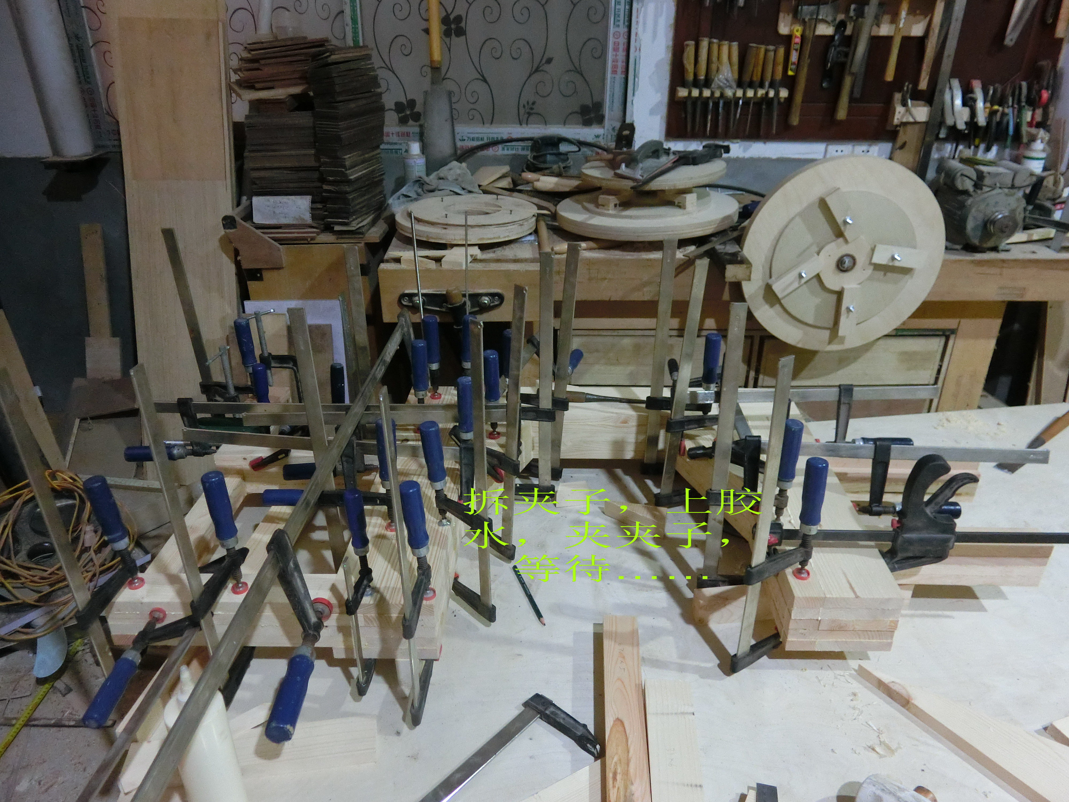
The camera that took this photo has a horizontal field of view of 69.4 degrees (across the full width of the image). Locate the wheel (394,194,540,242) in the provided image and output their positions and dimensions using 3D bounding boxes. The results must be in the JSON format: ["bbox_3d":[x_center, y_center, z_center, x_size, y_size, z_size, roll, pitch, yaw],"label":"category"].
[{"bbox_3d":[-0.189,-0.523,2.168,0.400,0.052,0.395,0,28,0],"label":"wheel"}]

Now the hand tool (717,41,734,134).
[{"bbox_3d":[0.591,-0.979,2.429,0.031,0.278,0.031,-4,29,2],"label":"hand tool"}]

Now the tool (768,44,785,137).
[{"bbox_3d":[0.767,-0.978,2.439,0.028,0.266,0.028,-4,28,2],"label":"tool"}]

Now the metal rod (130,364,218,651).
[{"bbox_3d":[-0.462,0.192,1.022,0.010,0.530,0.027,2,29,4],"label":"metal rod"}]

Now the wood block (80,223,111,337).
[{"bbox_3d":[-1.539,-0.422,2.715,0.070,0.393,0.018,0,9,0],"label":"wood block"}]

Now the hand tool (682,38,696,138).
[{"bbox_3d":[0.488,-0.980,2.428,0.031,0.276,0.031,-4,29,2],"label":"hand tool"}]

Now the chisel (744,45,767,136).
[{"bbox_3d":[0.700,-0.985,2.461,0.028,0.269,0.027,2,27,-1],"label":"chisel"}]

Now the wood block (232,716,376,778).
[{"bbox_3d":[-0.338,0.490,1.096,0.225,0.026,0.060,-3,29,-5],"label":"wood block"}]

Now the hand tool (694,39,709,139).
[{"bbox_3d":[0.521,-0.982,2.427,0.031,0.289,0.031,-1,29,1],"label":"hand tool"}]

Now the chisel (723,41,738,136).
[{"bbox_3d":[0.625,-0.982,2.437,0.028,0.276,0.028,-5,28,3],"label":"chisel"}]

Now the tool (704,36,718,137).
[{"bbox_3d":[0.558,-0.985,2.435,0.028,0.283,0.028,-3,28,1],"label":"tool"}]

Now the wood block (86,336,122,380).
[{"bbox_3d":[-1.528,-0.151,2.744,0.120,0.145,0.018,0,4,0],"label":"wood block"}]

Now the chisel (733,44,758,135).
[{"bbox_3d":[0.657,-0.975,2.431,0.031,0.269,0.031,4,29,-2],"label":"chisel"}]

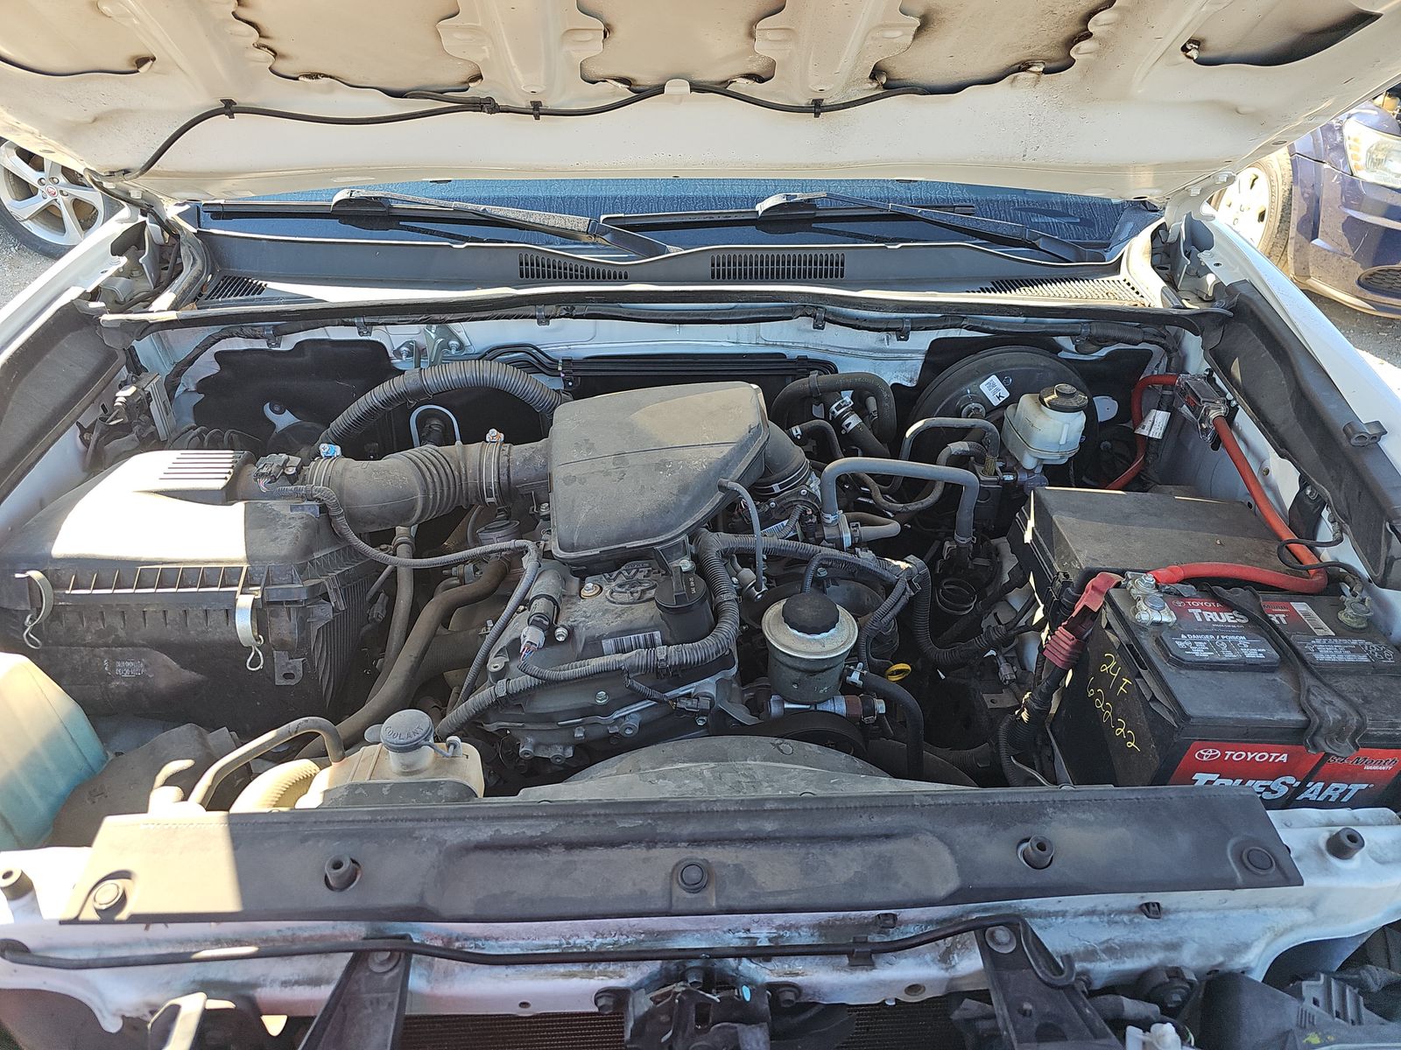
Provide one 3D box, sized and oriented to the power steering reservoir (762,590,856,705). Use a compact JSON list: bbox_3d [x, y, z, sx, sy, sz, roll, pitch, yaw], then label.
[{"bbox_3d":[0.100,0.109,0.857,0.088,0.088,0.088,-1,34,0],"label":"power steering reservoir"}]

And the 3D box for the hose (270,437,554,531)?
[{"bbox_3d":[-0.332,-0.047,1.018,0.310,0.088,0.120,-1,34,0],"label":"hose"}]

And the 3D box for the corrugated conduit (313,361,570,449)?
[{"bbox_3d":[-0.314,-0.148,1.130,0.290,0.085,0.090,-1,34,0],"label":"corrugated conduit"}]

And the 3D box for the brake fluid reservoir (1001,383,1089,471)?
[{"bbox_3d":[0.431,-0.124,1.170,0.085,0.090,0.105,0,36,0],"label":"brake fluid reservoir"}]

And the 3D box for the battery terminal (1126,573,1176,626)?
[{"bbox_3d":[0.411,0.068,0.850,0.038,0.032,0.052,-1,34,0],"label":"battery terminal"}]

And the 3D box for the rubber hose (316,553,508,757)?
[{"bbox_3d":[-0.333,0.150,1.075,0.080,0.075,0.280,25,60,30],"label":"rubber hose"}]

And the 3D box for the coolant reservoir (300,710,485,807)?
[{"bbox_3d":[-0.245,0.211,0.751,0.140,0.145,0.090,-1,34,0],"label":"coolant reservoir"}]

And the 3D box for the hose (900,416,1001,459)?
[{"bbox_3d":[0.304,-0.106,1.130,0.120,0.045,0.045,0,36,0],"label":"hose"}]

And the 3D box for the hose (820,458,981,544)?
[{"bbox_3d":[0.229,-0.028,1.075,0.185,0.085,0.055,0,36,0],"label":"hose"}]

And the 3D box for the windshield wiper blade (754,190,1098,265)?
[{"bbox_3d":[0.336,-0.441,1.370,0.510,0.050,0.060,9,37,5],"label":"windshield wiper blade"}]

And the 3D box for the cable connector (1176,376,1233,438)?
[{"bbox_3d":[0.632,-0.149,1.170,0.035,0.042,0.085,0,36,0],"label":"cable connector"}]

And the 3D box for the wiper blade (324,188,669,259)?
[{"bbox_3d":[-0.292,-0.445,1.370,0.530,0.050,0.060,11,37,11],"label":"wiper blade"}]

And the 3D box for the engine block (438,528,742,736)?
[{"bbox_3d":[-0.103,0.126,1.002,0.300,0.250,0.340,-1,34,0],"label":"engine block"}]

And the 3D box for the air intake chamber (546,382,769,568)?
[{"bbox_3d":[-0.045,-0.067,1.119,0.247,0.120,0.260,0,36,0],"label":"air intake chamber"}]

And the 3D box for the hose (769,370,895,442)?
[{"bbox_3d":[0.163,-0.144,1.140,0.155,0.075,0.070,-1,34,0],"label":"hose"}]

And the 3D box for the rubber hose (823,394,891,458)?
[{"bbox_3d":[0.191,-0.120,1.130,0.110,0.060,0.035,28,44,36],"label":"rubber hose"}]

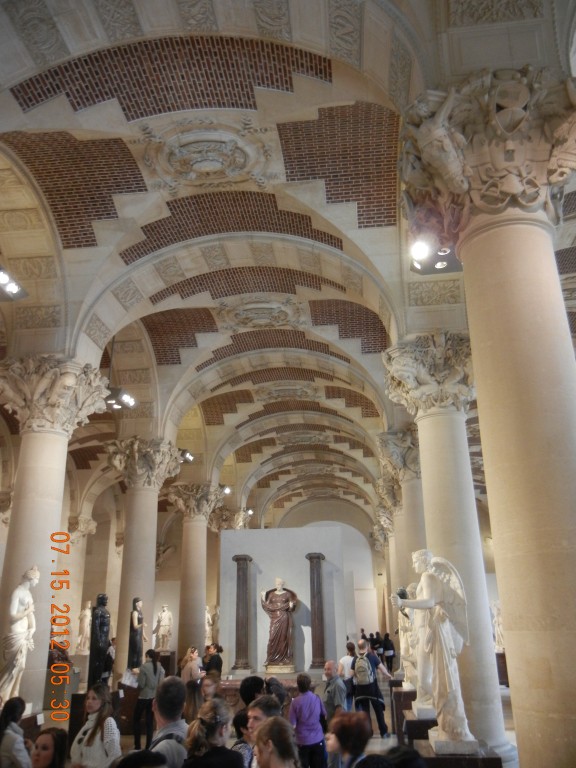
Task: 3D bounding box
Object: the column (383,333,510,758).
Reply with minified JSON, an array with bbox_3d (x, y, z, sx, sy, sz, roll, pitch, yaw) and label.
[{"bbox_3d":[2.643,2.479,10.561,1.682,6.575,1.682,-3,-20,6],"label":"column"}]

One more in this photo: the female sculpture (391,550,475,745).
[{"bbox_3d":[1.477,2.726,6.990,0.760,1.860,0.650,-3,-20,6],"label":"female sculpture"}]

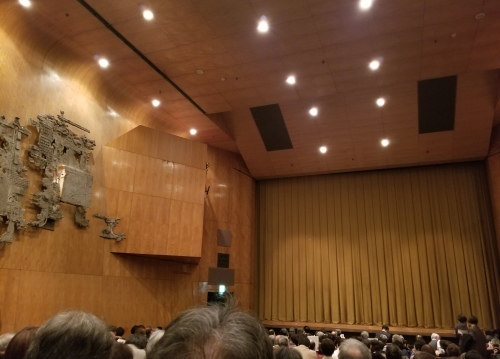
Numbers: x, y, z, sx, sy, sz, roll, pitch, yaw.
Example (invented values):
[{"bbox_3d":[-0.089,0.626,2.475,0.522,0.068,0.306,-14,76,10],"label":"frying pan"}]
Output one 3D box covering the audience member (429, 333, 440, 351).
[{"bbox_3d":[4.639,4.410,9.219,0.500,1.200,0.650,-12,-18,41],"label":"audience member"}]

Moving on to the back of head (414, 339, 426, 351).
[{"bbox_3d":[2.915,2.823,6.431,0.180,0.240,0.210,-2,-14,10],"label":"back of head"}]

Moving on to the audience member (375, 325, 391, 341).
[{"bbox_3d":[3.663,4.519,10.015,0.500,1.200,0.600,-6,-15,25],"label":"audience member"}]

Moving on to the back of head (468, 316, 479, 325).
[{"bbox_3d":[5.150,3.254,8.653,0.180,0.240,0.210,-1,-14,5],"label":"back of head"}]

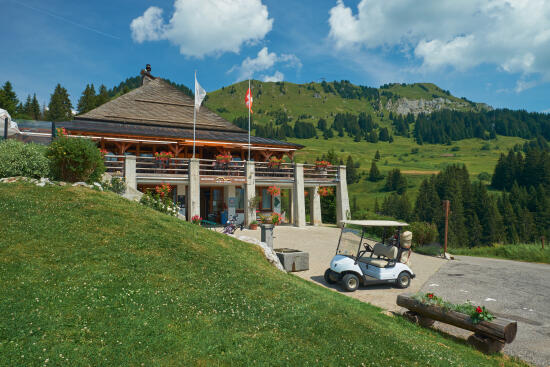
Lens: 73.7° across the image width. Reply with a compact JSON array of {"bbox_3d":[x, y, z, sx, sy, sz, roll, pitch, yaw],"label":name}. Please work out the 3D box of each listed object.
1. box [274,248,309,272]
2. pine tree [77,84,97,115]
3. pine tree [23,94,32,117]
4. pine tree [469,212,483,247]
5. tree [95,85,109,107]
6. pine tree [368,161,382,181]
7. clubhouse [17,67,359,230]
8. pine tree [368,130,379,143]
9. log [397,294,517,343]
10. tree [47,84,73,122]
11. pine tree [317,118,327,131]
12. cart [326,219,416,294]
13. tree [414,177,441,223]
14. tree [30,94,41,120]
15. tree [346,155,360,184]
[{"bbox_3d":[0.360,2.437,11.880,0.930,0.540,1.080,1,1,-33],"label":"box"},{"bbox_3d":[-48.834,-20.725,95.000,5.000,10.500,5.000,2,1,0],"label":"pine tree"},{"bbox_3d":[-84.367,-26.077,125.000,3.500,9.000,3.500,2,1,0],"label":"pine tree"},{"bbox_3d":[42.648,9.997,78.000,3.100,7.600,3.100,1,0,0],"label":"pine tree"},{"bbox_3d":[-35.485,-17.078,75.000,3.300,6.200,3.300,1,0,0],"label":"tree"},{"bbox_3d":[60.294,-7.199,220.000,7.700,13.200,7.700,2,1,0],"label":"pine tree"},{"bbox_3d":[-6.056,-2.422,26.135,18.300,10.300,13.500,1,0,-27],"label":"clubhouse"},{"bbox_3d":[96.700,-46.141,360.000,9.000,12.000,9.000,2,1,0],"label":"pine tree"},{"bbox_3d":[3.385,2.544,7.040,0.440,0.350,2.030,1,1,-41],"label":"log"},{"bbox_3d":[-51.715,-18.718,88.000,6.000,11.000,6.000,2,1,0],"label":"tree"},{"bbox_3d":[53.259,-67.003,420.000,10.500,14.000,10.500,1,0,0],"label":"pine tree"},{"bbox_3d":[2.630,1.920,10.230,2.360,1.790,1.200,2,1,-21],"label":"cart"},{"bbox_3d":[43.666,5.011,105.000,6.800,14.000,6.800,1,0,0],"label":"tree"},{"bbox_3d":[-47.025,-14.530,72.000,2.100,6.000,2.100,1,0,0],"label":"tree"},{"bbox_3d":[30.250,-5.536,145.000,6.500,12.000,6.500,1,0,0],"label":"tree"}]

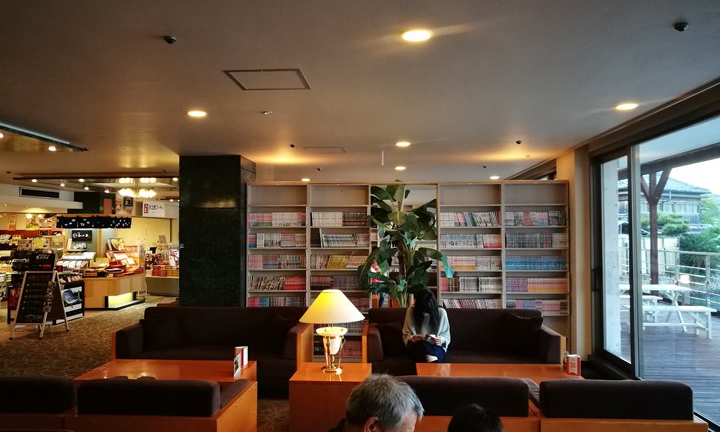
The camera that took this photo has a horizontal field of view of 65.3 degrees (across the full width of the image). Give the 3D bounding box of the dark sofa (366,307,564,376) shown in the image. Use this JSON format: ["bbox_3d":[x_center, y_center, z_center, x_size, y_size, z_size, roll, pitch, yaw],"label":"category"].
[{"bbox_3d":[0.958,1.336,5.502,1.815,0.760,0.900,0,-2,3],"label":"dark sofa"}]

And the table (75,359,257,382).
[{"bbox_3d":[-1.549,1.478,4.577,1.280,0.440,0.670,0,-2,3],"label":"table"}]

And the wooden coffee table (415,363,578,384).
[{"bbox_3d":[1.087,1.462,4.425,1.265,0.440,0.670,0,-2,3],"label":"wooden coffee table"}]

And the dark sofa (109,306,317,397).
[{"bbox_3d":[-1.436,1.357,5.767,1.815,0.755,0.900,0,-2,3],"label":"dark sofa"}]

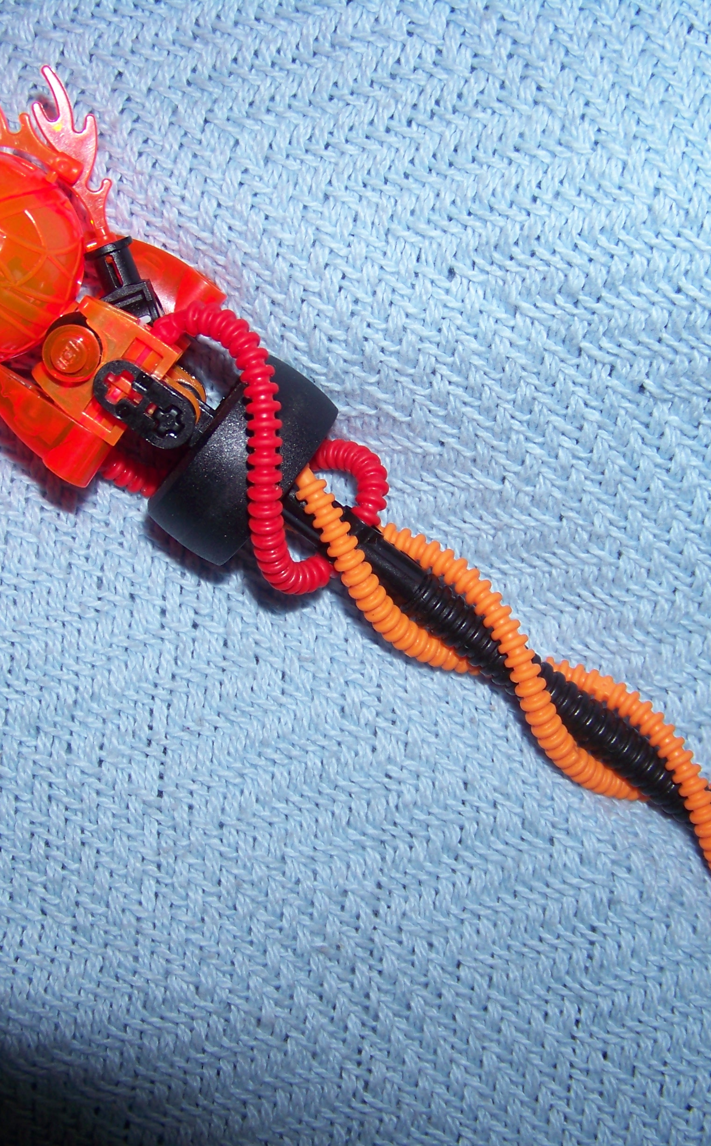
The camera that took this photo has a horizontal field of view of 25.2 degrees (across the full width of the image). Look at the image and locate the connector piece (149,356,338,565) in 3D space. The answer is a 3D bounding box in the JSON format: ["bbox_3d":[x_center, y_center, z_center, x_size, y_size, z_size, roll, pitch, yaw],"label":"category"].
[{"bbox_3d":[-0.017,-0.017,0.234,0.014,0.030,0.030,37,90,-6],"label":"connector piece"}]

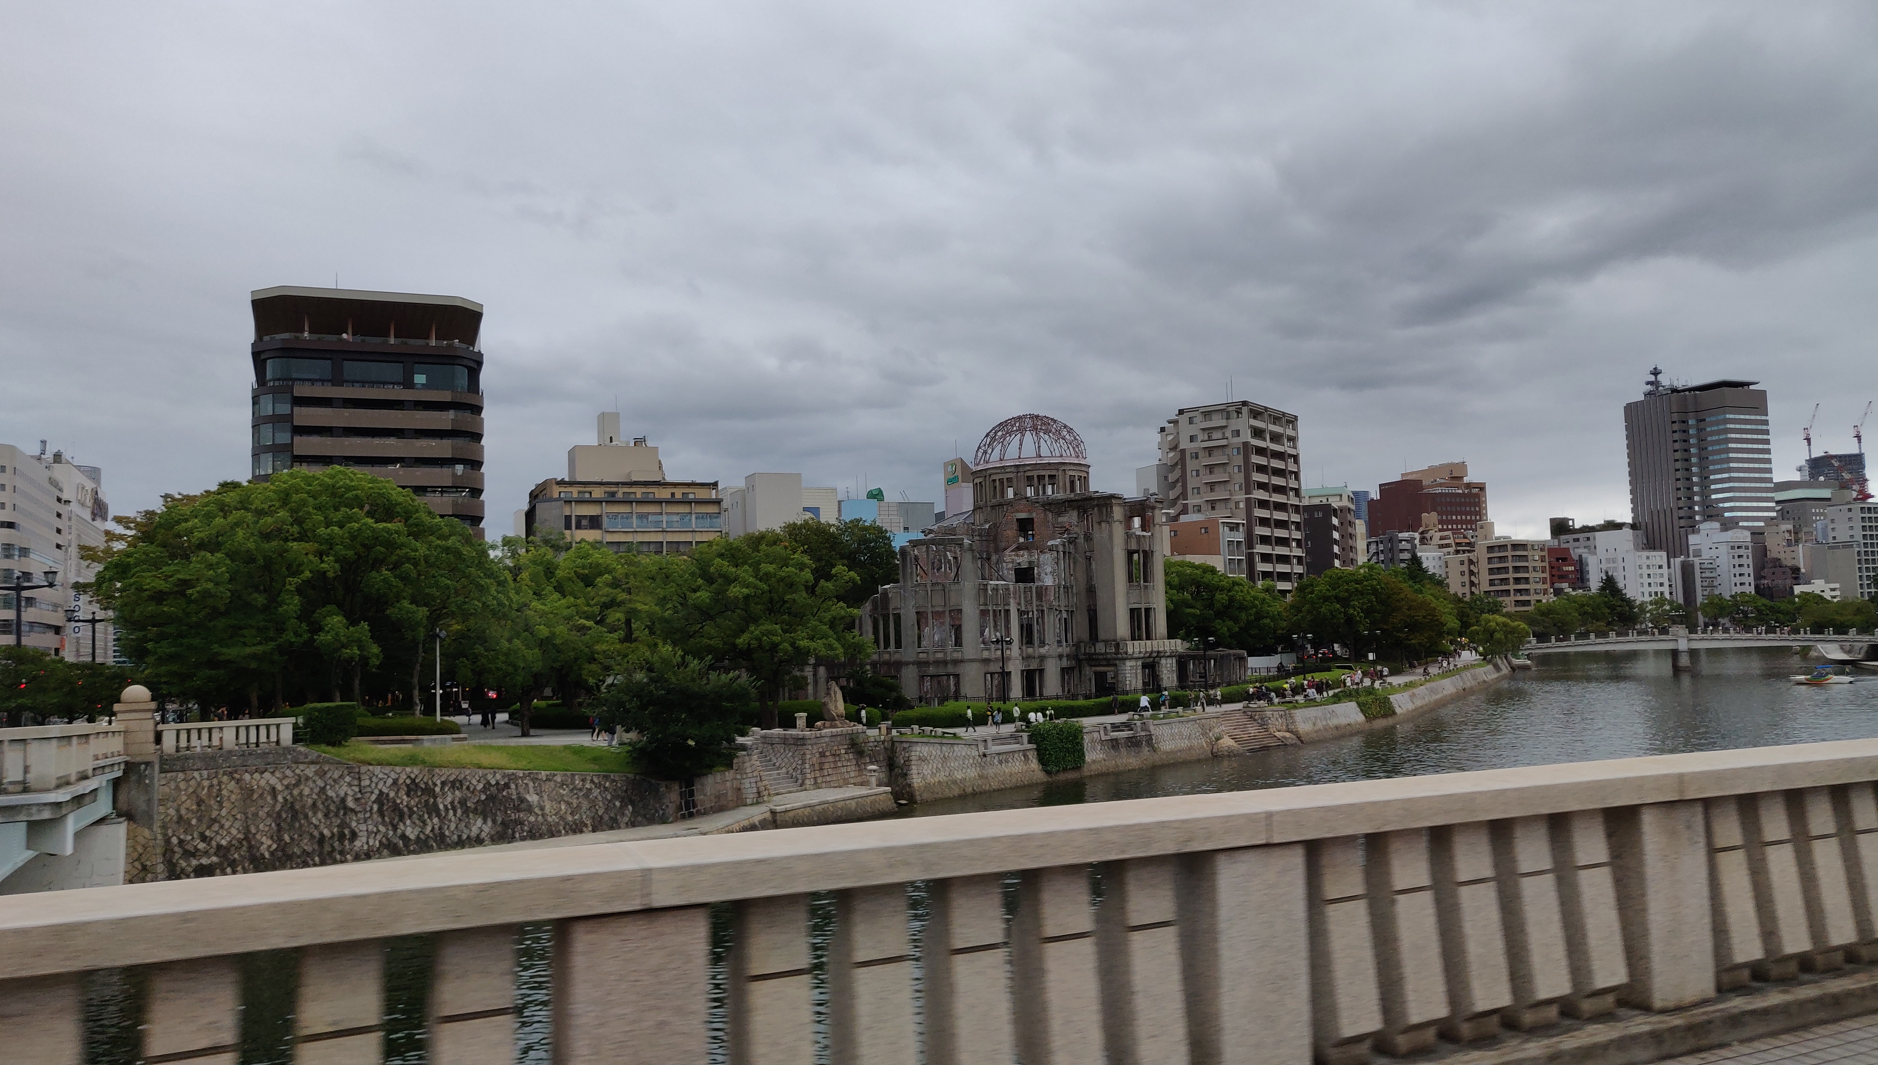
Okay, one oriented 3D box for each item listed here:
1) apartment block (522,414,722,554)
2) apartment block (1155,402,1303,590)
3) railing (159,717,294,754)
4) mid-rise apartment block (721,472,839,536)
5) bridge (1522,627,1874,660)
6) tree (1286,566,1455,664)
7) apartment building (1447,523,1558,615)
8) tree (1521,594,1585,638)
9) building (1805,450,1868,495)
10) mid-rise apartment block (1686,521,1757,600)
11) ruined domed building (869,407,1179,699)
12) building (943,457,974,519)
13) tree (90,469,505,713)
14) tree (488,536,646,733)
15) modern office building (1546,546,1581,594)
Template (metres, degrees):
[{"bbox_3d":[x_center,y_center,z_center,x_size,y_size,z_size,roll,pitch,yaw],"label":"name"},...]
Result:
[{"bbox_3d":[-43.831,2.938,185.204,24.000,38.200,20.000,0,-5,-21],"label":"apartment block"},{"bbox_3d":[50.623,0.950,239.001,15.000,43.400,23.500,-5,-5,33],"label":"apartment block"},{"bbox_3d":[-25.227,7.213,47.933,4.500,1.000,0.400,0,-5,-25],"label":"railing"},{"bbox_3d":[-34.142,8.671,281.020,20.000,39.000,18.000,0,-4,-22],"label":"mid-rise apartment block"},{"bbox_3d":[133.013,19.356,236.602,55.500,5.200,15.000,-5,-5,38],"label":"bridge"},{"bbox_3d":[54.423,10.608,172.004,20.000,12.700,16.500,-3,-4,17],"label":"tree"},{"bbox_3d":[153.658,13.531,371.549,14.800,29.500,22.000,0,-4,-22],"label":"apartment building"},{"bbox_3d":[134.071,18.510,296.076,13.000,10.300,12.000,-4,-5,25],"label":"tree"},{"bbox_3d":[809.224,-2.672,1213.750,33.000,140.000,28.000,0,-4,-22],"label":"building"},{"bbox_3d":[246.919,13.773,427.148,10.800,31.000,14.000,0,-4,-22],"label":"mid-rise apartment block"},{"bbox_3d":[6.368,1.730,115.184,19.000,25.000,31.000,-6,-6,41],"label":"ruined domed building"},{"bbox_3d":[11.877,5.288,407.240,15.000,54.000,13.000,0,-4,-24],"label":"building"},{"bbox_3d":[-47.349,4.960,100.045,26.000,18.800,22.000,-1,-5,-20],"label":"tree"},{"bbox_3d":[-25.418,7.163,93.033,10.300,13.300,10.000,-1,-4,-15],"label":"tree"},{"bbox_3d":[193.000,17.617,419.336,11.000,26.500,12.000,-1,-5,-18],"label":"modern office building"}]

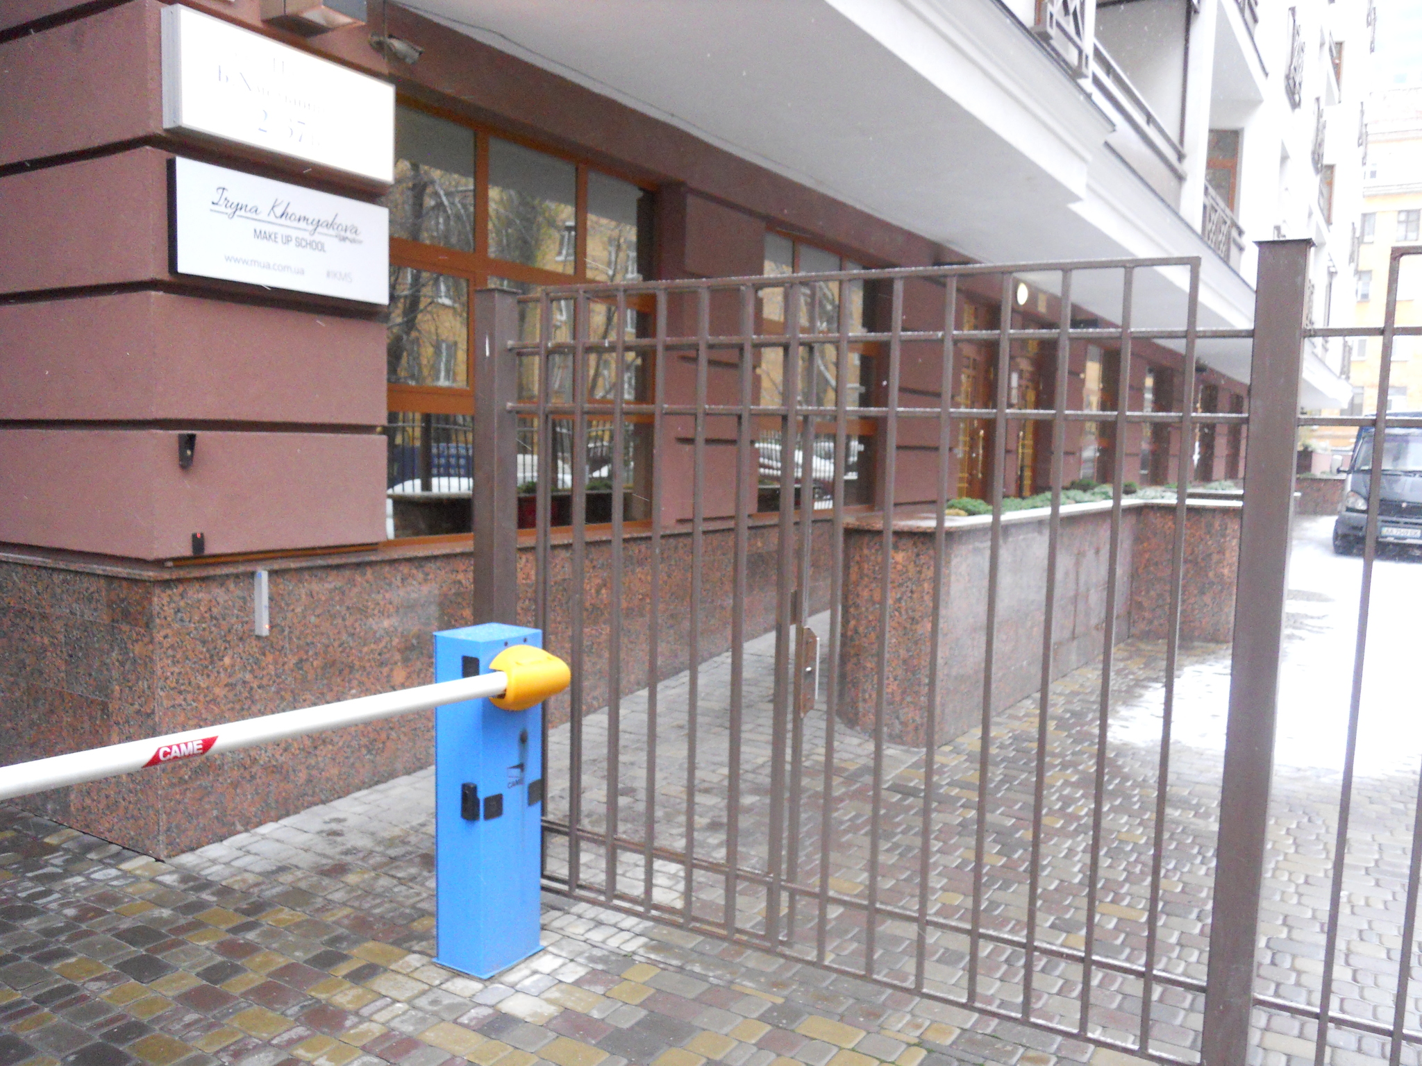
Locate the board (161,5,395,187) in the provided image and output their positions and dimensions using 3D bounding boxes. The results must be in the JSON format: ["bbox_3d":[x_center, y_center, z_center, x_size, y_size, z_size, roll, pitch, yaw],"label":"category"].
[{"bbox_3d":[-1.662,-1.685,4.526,0.110,0.412,1.010,4,6,31],"label":"board"}]

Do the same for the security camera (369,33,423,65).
[{"bbox_3d":[-1.352,-2.085,4.955,0.205,0.080,0.115,12,-2,-37],"label":"security camera"}]

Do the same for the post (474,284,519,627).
[{"bbox_3d":[-0.768,0.210,4.104,0.108,2.110,0.108,4,6,31],"label":"post"}]

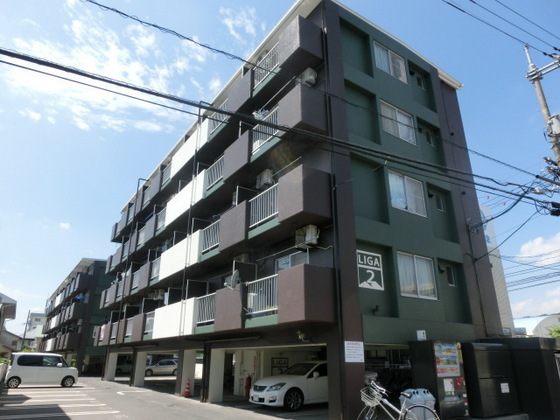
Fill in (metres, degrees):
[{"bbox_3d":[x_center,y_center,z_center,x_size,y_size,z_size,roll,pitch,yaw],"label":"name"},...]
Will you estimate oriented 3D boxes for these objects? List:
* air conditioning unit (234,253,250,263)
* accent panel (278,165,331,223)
[{"bbox_3d":[-1.357,1.943,13.859,0.290,0.570,0.740,14,-25,-32],"label":"air conditioning unit"},{"bbox_3d":[0.722,-0.334,11.249,1.007,1.369,1.127,14,-25,-32],"label":"accent panel"}]

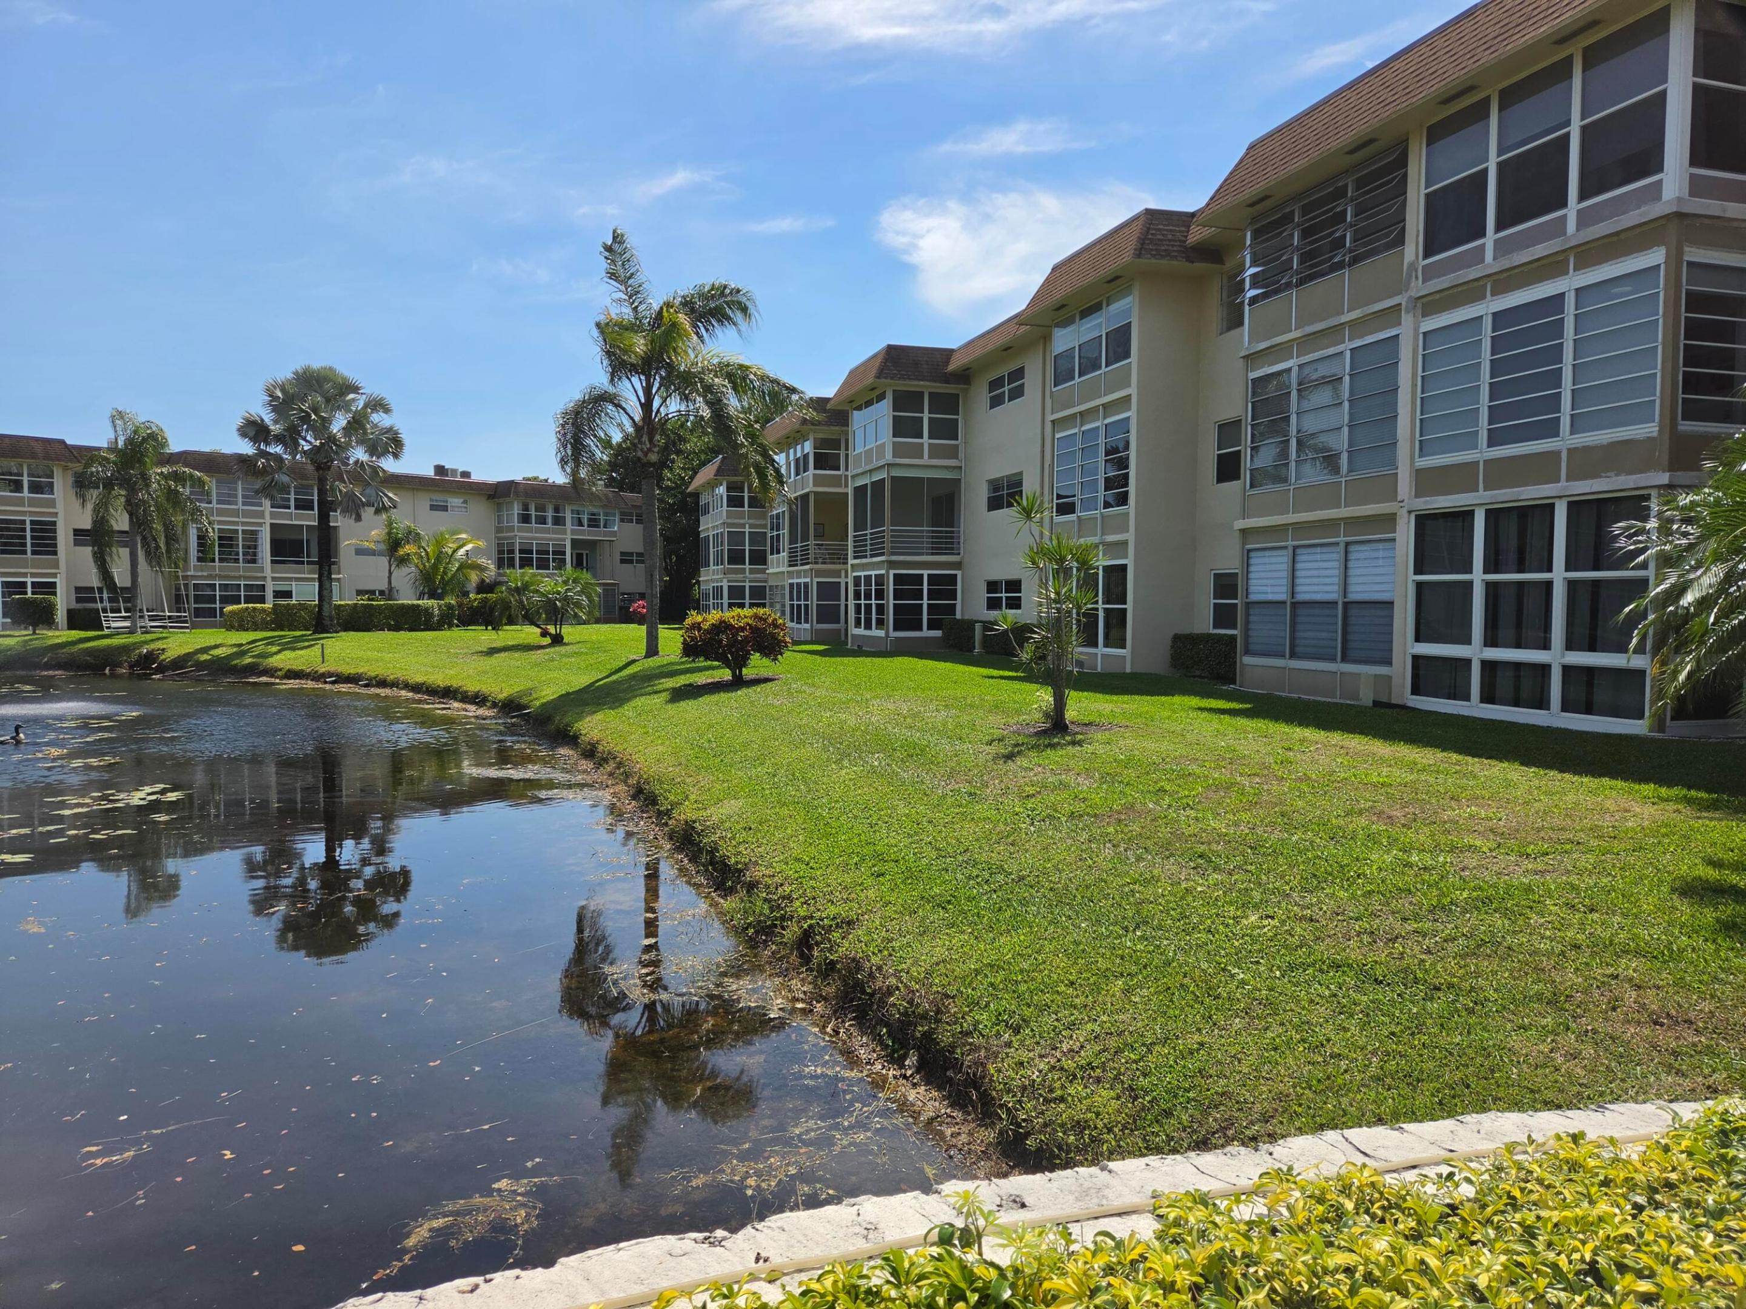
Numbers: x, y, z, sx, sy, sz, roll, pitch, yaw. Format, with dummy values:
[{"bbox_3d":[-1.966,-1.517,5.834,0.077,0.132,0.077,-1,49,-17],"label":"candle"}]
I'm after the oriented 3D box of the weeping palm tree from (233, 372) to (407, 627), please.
[{"bbox_3d":[-21.540,-5.979,45.057,5.886,10.371,5.886,-1,3,-25],"label":"weeping palm tree"}]

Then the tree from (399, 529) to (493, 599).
[{"bbox_3d":[-19.418,-3.450,52.694,3.893,4.546,3.893,-1,3,-20],"label":"tree"}]

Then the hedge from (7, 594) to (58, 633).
[{"bbox_3d":[-31.476,-1.538,43.463,1.491,1.573,1.491,-2,3,-36],"label":"hedge"}]

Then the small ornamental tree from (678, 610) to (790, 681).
[{"bbox_3d":[-2.359,-0.157,19.871,1.877,1.251,1.750,0,3,-7],"label":"small ornamental tree"}]

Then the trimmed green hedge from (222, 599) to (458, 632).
[{"bbox_3d":[-21.743,-1.592,47.790,8.638,1.250,1.200,-1,3,-18],"label":"trimmed green hedge"}]

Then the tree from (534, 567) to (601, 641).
[{"bbox_3d":[-9.453,-1.513,35.945,2.020,2.335,2.020,0,3,-15],"label":"tree"}]

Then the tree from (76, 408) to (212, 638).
[{"bbox_3d":[-27.967,-5.054,44.300,4.549,8.548,4.549,-1,3,-32],"label":"tree"}]

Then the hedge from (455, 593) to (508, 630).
[{"bbox_3d":[-17.551,-1.966,52.261,2.569,1.658,1.400,-1,3,-18],"label":"hedge"}]

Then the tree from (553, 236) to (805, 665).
[{"bbox_3d":[-4.644,-5.000,27.762,5.799,10.175,5.400,0,3,-9],"label":"tree"}]

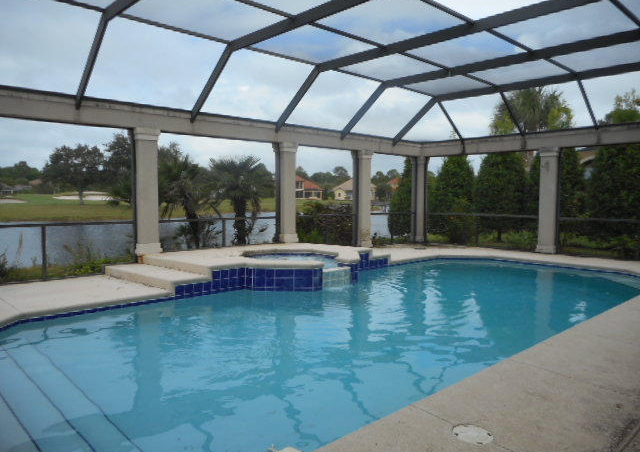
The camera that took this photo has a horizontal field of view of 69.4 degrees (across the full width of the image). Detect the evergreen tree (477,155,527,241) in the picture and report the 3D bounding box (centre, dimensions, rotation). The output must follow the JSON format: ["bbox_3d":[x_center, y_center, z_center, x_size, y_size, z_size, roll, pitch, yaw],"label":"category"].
[{"bbox_3d":[6.015,-1.113,15.391,1.900,3.270,1.900,2,4,21],"label":"evergreen tree"}]

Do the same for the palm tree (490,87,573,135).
[{"bbox_3d":[9.388,-3.055,20.385,3.600,6.520,3.600,2,4,24],"label":"palm tree"}]

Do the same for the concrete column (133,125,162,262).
[{"bbox_3d":[-3.336,-0.645,8.838,0.430,2.310,0.430,-3,5,-42],"label":"concrete column"}]

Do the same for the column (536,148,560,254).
[{"bbox_3d":[5.815,-0.623,11.703,0.430,2.610,0.430,-3,5,-42],"label":"column"}]

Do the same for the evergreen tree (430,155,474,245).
[{"bbox_3d":[4.873,-1.136,16.495,1.700,3.260,1.700,1,4,16],"label":"evergreen tree"}]

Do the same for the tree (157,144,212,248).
[{"bbox_3d":[-3.461,-0.419,11.824,1.600,3.070,1.600,-1,4,-16],"label":"tree"}]

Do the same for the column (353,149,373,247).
[{"bbox_3d":[1.173,-0.724,12.879,0.430,2.600,0.430,-3,5,-42],"label":"column"}]

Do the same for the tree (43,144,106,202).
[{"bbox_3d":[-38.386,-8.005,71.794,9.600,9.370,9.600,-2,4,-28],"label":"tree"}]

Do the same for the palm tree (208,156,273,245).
[{"bbox_3d":[-2.251,-0.427,12.626,1.750,2.990,1.750,0,4,-10],"label":"palm tree"}]

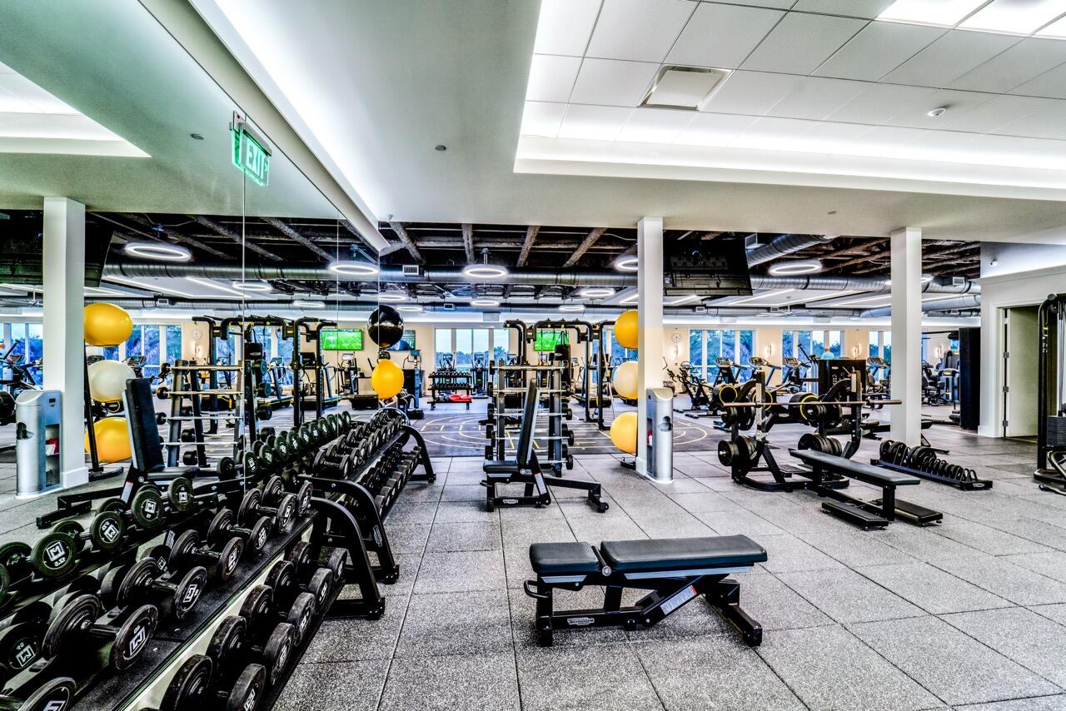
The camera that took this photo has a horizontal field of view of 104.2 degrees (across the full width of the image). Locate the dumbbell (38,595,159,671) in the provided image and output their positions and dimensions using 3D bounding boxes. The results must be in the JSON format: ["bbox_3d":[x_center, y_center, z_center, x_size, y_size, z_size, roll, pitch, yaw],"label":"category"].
[{"bbox_3d":[-1.208,0.779,1.172,0.190,0.160,0.160,15,-2,-7],"label":"dumbbell"}]

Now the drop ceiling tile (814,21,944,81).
[{"bbox_3d":[2.596,-2.289,3.140,0.620,0.020,0.580,0,0,-7],"label":"drop ceiling tile"}]

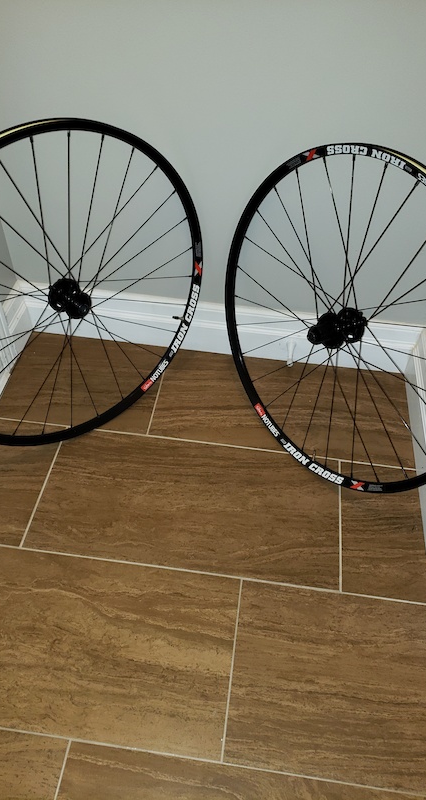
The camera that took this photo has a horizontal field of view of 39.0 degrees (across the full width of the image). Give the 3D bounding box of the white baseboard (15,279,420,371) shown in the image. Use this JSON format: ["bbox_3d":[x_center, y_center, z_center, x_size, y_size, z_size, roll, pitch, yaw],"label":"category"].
[{"bbox_3d":[0.009,-0.173,1.472,0.975,0.142,0.016,7,48,4],"label":"white baseboard"}]

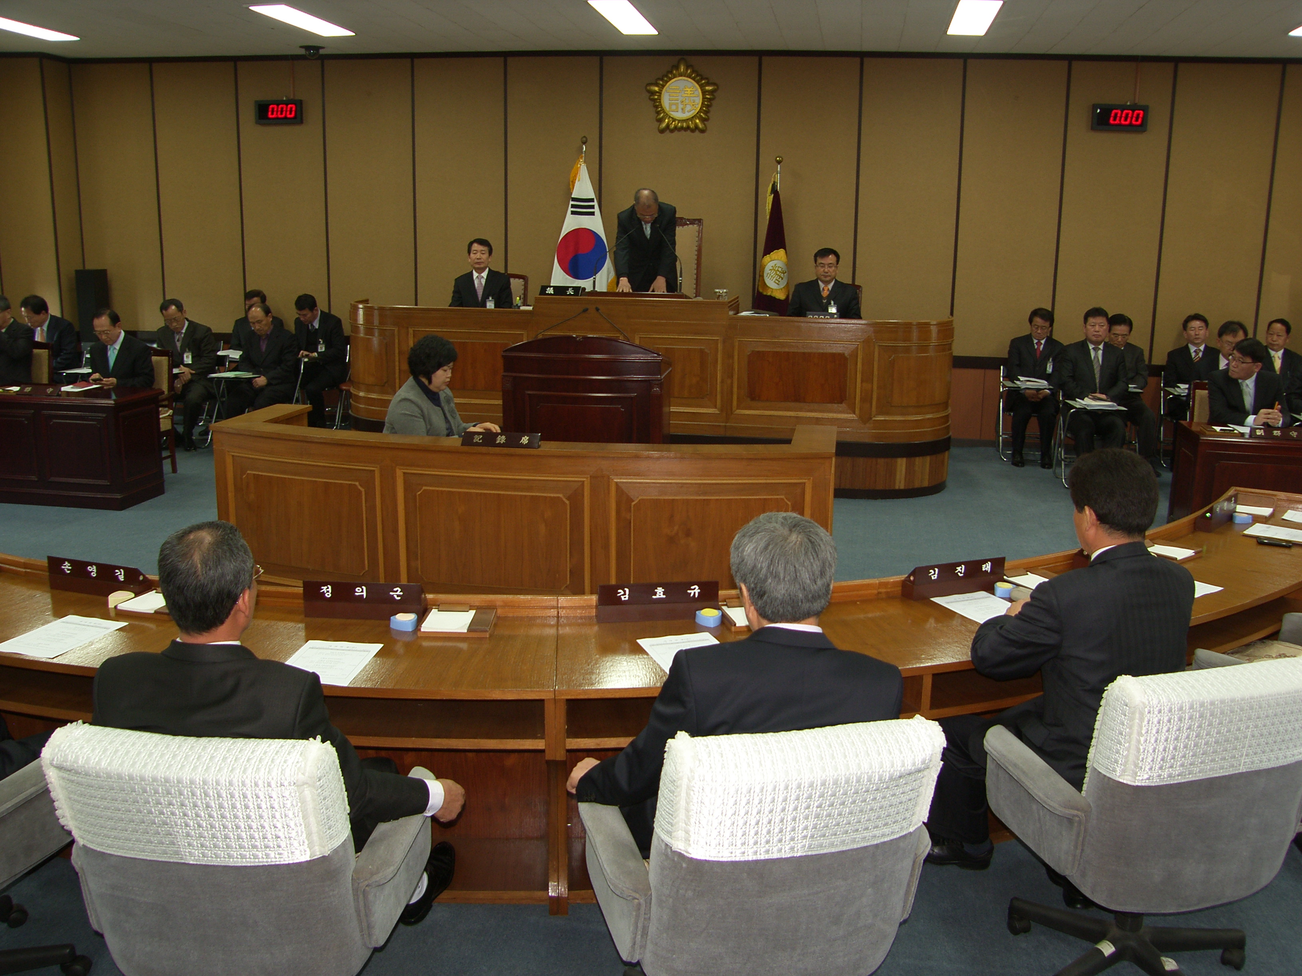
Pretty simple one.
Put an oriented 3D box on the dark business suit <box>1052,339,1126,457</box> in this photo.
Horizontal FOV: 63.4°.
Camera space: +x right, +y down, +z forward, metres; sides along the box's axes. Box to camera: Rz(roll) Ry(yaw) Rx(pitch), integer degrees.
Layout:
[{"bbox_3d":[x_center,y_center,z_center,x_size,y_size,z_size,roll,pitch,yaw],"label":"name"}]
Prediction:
[{"bbox_3d":[3.394,-0.641,8.200,0.560,0.980,0.660,3,12,7],"label":"dark business suit"}]

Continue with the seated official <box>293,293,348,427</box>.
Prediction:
[{"bbox_3d":[-2.854,-1.067,9.062,0.550,1.220,0.760,3,13,7],"label":"seated official"}]

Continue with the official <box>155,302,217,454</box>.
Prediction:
[{"bbox_3d":[-4.000,-1.006,9.090,0.510,1.240,0.750,-1,13,-10],"label":"official"}]

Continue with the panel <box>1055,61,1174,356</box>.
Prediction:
[{"bbox_3d":[3.991,-2.371,9.112,0.863,2.554,0.050,3,12,7],"label":"panel"}]

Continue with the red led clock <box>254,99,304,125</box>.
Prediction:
[{"bbox_3d":[-3.465,-3.517,9.876,0.479,0.213,0.080,3,12,7],"label":"red led clock"}]

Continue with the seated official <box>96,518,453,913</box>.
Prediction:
[{"bbox_3d":[-0.647,0.581,2.234,0.560,1.210,0.840,4,14,12],"label":"seated official"}]

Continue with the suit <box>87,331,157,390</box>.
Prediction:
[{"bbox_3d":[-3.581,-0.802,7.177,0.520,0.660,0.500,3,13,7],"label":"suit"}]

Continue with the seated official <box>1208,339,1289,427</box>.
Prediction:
[{"bbox_3d":[3.538,-0.286,6.332,0.580,1.220,0.760,3,13,7],"label":"seated official"}]

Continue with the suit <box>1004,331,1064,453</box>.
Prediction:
[{"bbox_3d":[3.303,-0.814,9.092,0.500,1.040,0.620,5,13,15],"label":"suit"}]

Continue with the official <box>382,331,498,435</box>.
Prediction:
[{"bbox_3d":[-1.032,-0.152,5.305,0.660,1.220,0.480,4,13,15],"label":"official"}]

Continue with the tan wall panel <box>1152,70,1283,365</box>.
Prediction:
[{"bbox_3d":[4.832,-2.299,9.007,0.852,2.533,0.040,3,13,7],"label":"tan wall panel"}]

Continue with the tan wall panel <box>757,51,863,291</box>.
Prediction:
[{"bbox_3d":[1.383,-2.519,9.416,0.864,2.554,0.050,3,12,7],"label":"tan wall panel"}]

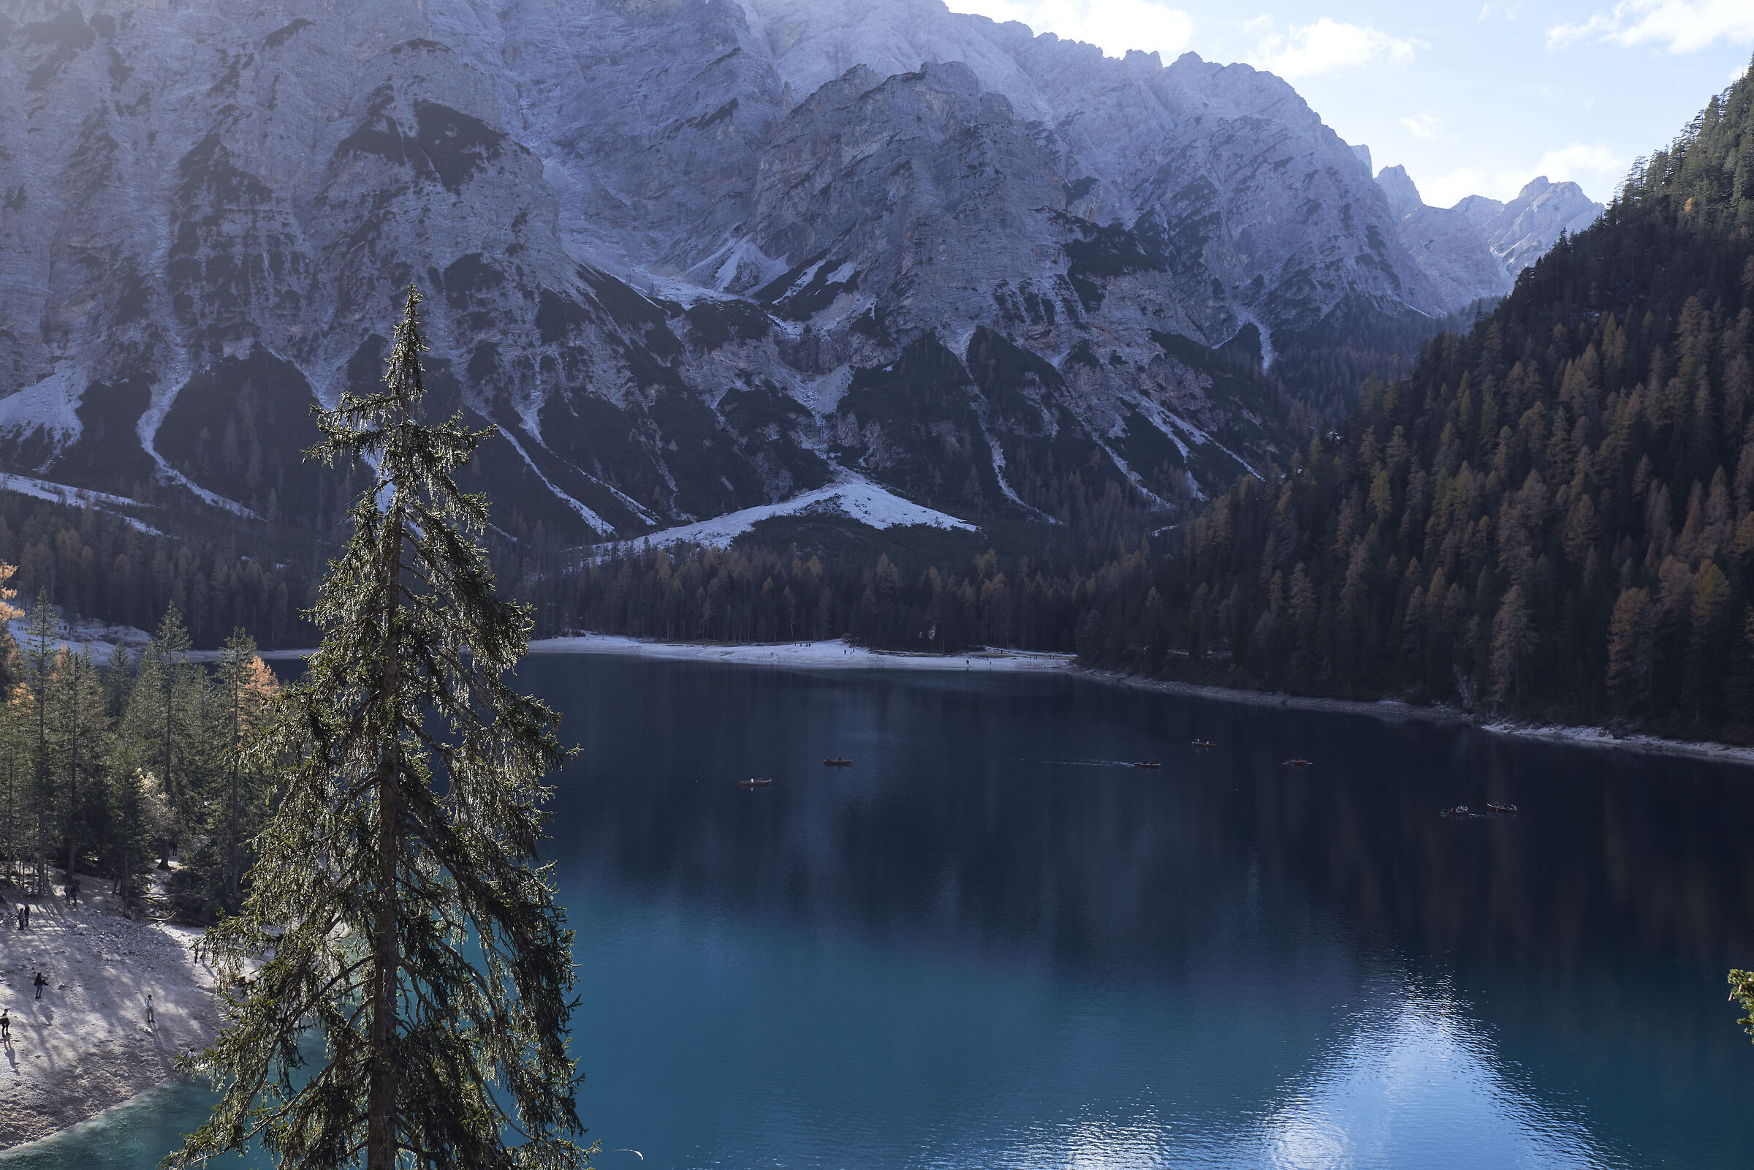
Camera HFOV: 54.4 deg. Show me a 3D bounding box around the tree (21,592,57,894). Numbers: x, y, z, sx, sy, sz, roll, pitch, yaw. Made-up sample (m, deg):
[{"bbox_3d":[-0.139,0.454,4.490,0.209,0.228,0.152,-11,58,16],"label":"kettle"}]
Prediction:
[{"bbox_3d":[-69.293,13.036,141.000,2.900,24.900,2.900,1,1,0],"label":"tree"}]

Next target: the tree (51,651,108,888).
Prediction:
[{"bbox_3d":[-67.821,15.387,145.000,4.800,20.100,4.800,1,1,0],"label":"tree"}]

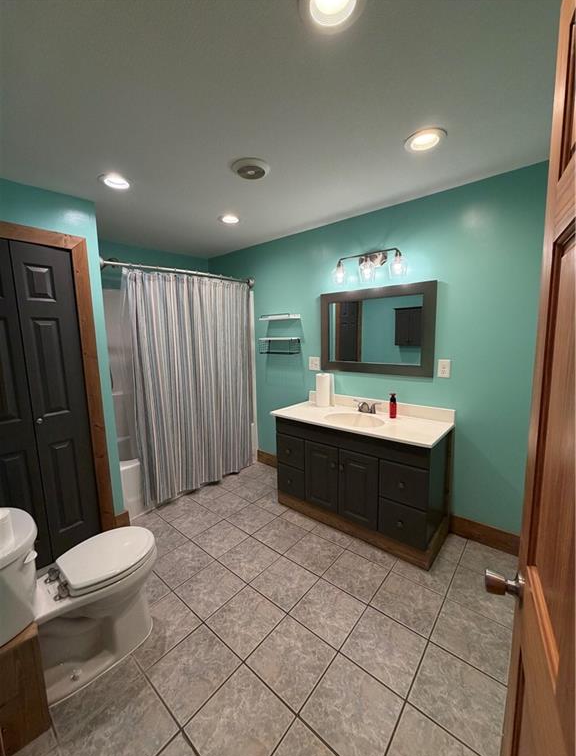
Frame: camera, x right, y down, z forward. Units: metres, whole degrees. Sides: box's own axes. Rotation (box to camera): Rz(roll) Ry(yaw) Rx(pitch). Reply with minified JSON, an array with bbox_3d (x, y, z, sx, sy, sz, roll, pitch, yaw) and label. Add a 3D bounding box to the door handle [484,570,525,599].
[{"bbox_3d":[0.464,0.445,0.671,0.065,0.055,0.055,4,10,30],"label":"door handle"}]

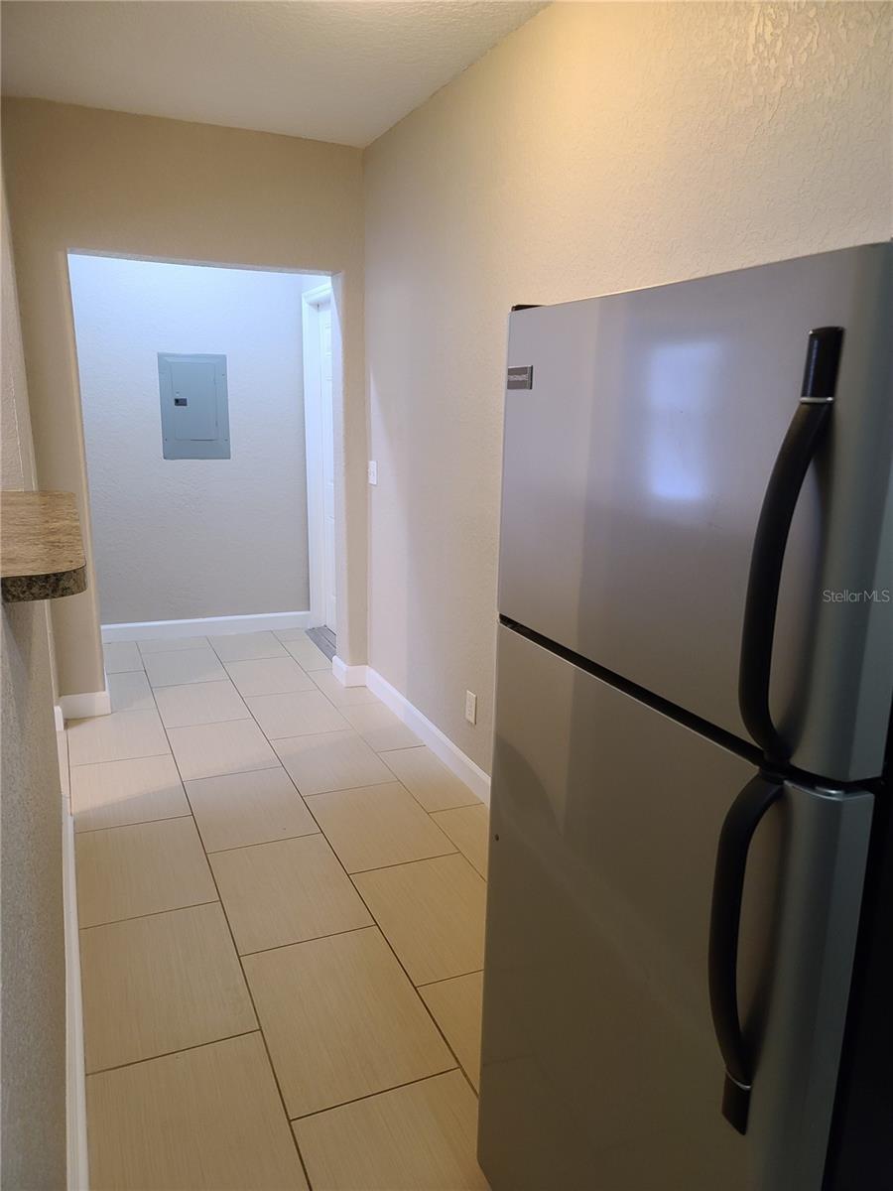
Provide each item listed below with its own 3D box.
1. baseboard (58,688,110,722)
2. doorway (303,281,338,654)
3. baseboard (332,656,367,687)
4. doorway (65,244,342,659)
[{"bbox_3d":[-1.688,0.513,4.038,0.204,0.119,0.022,-4,15,-24],"label":"baseboard"},{"bbox_3d":[-0.656,-0.707,5.025,0.154,2.090,0.891,-4,15,-24],"label":"doorway"},{"bbox_3d":[-0.531,0.400,4.649,0.101,0.115,0.235,-4,15,-24],"label":"baseboard"},{"bbox_3d":[-1.094,-0.502,4.164,1.187,2.066,0.219,-4,15,-24],"label":"doorway"}]

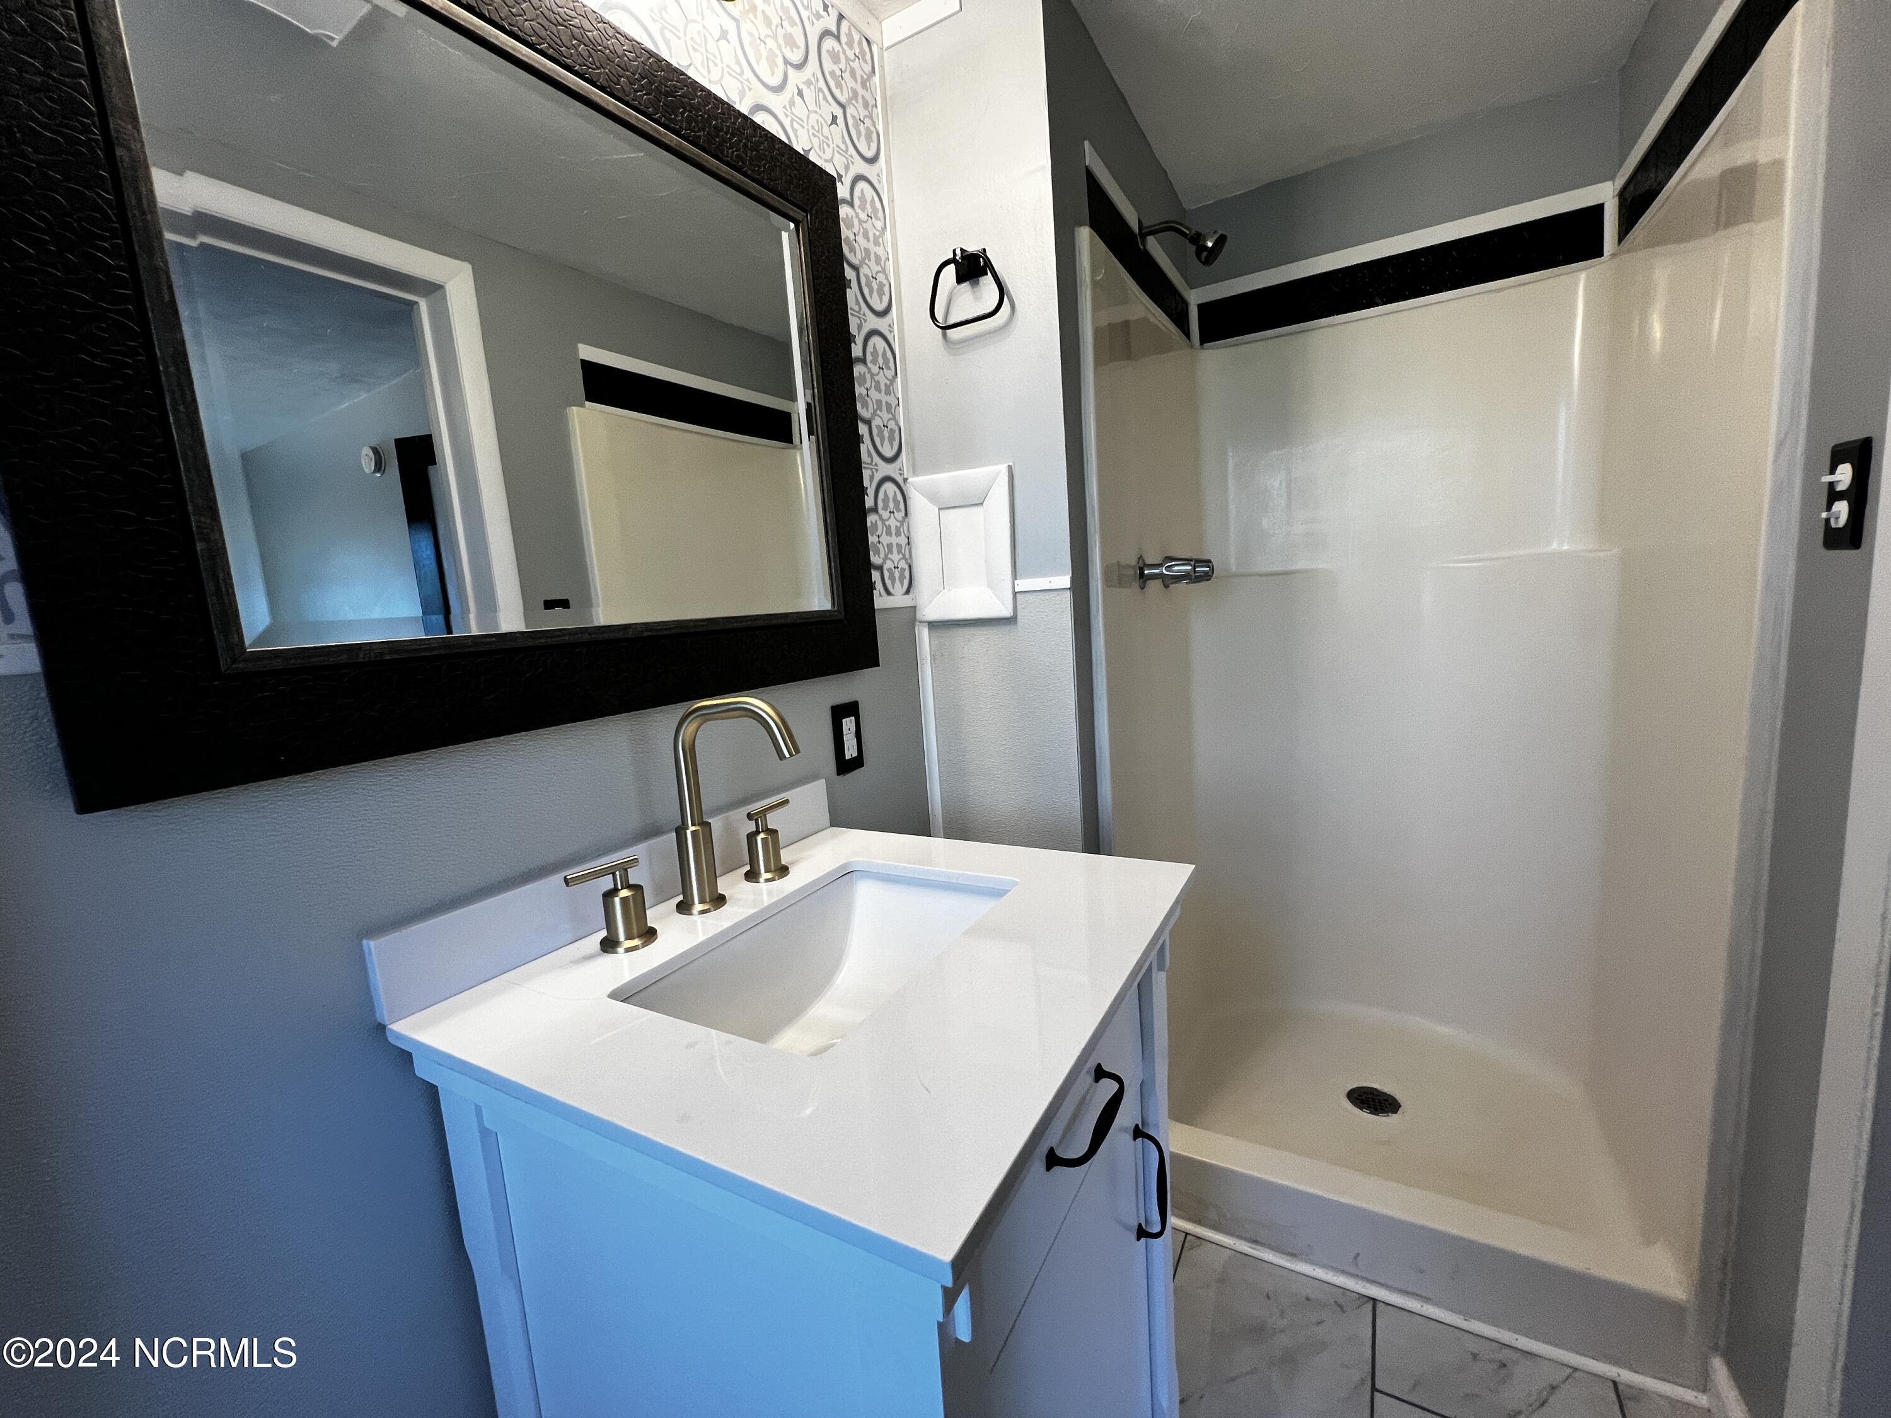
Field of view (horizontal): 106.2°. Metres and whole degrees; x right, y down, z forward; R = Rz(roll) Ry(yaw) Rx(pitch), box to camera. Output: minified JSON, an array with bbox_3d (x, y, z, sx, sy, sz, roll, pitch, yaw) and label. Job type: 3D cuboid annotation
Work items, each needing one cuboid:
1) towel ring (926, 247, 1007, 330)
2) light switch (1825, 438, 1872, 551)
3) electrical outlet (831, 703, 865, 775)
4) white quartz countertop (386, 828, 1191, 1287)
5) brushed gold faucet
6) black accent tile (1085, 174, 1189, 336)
[{"bbox_3d":[0.040,-0.716,1.204,0.142,0.125,0.060,0,8,30],"label":"towel ring"},{"bbox_3d":[0.997,-0.236,0.794,0.016,0.117,0.073,0,8,30],"label":"light switch"},{"bbox_3d":[-0.162,0.049,1.204,0.009,0.116,0.073,0,8,30],"label":"electrical outlet"},{"bbox_3d":[-0.090,0.241,0.741,0.556,0.015,0.598,0,8,30],"label":"white quartz countertop"},{"bbox_3d":[-0.244,0.110,0.820,0.177,0.247,0.057,-2,8,18],"label":"brushed gold faucet"},{"bbox_3d":[0.426,-0.922,1.502,0.010,0.095,0.702,0,9,32],"label":"black accent tile"}]

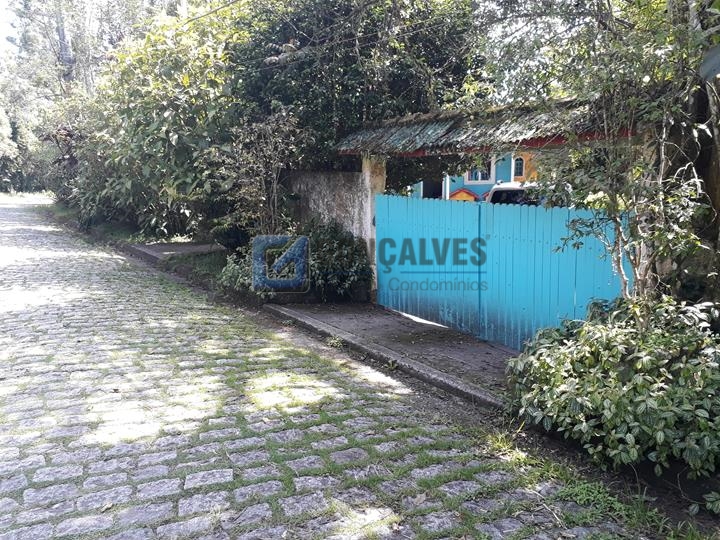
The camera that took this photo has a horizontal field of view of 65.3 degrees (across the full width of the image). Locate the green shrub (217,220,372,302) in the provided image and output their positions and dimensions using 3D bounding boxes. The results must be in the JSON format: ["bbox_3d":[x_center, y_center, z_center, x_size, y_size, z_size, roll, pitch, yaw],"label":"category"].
[{"bbox_3d":[-0.890,-0.100,7.550,1.900,1.000,1.150,-1,9,0],"label":"green shrub"}]

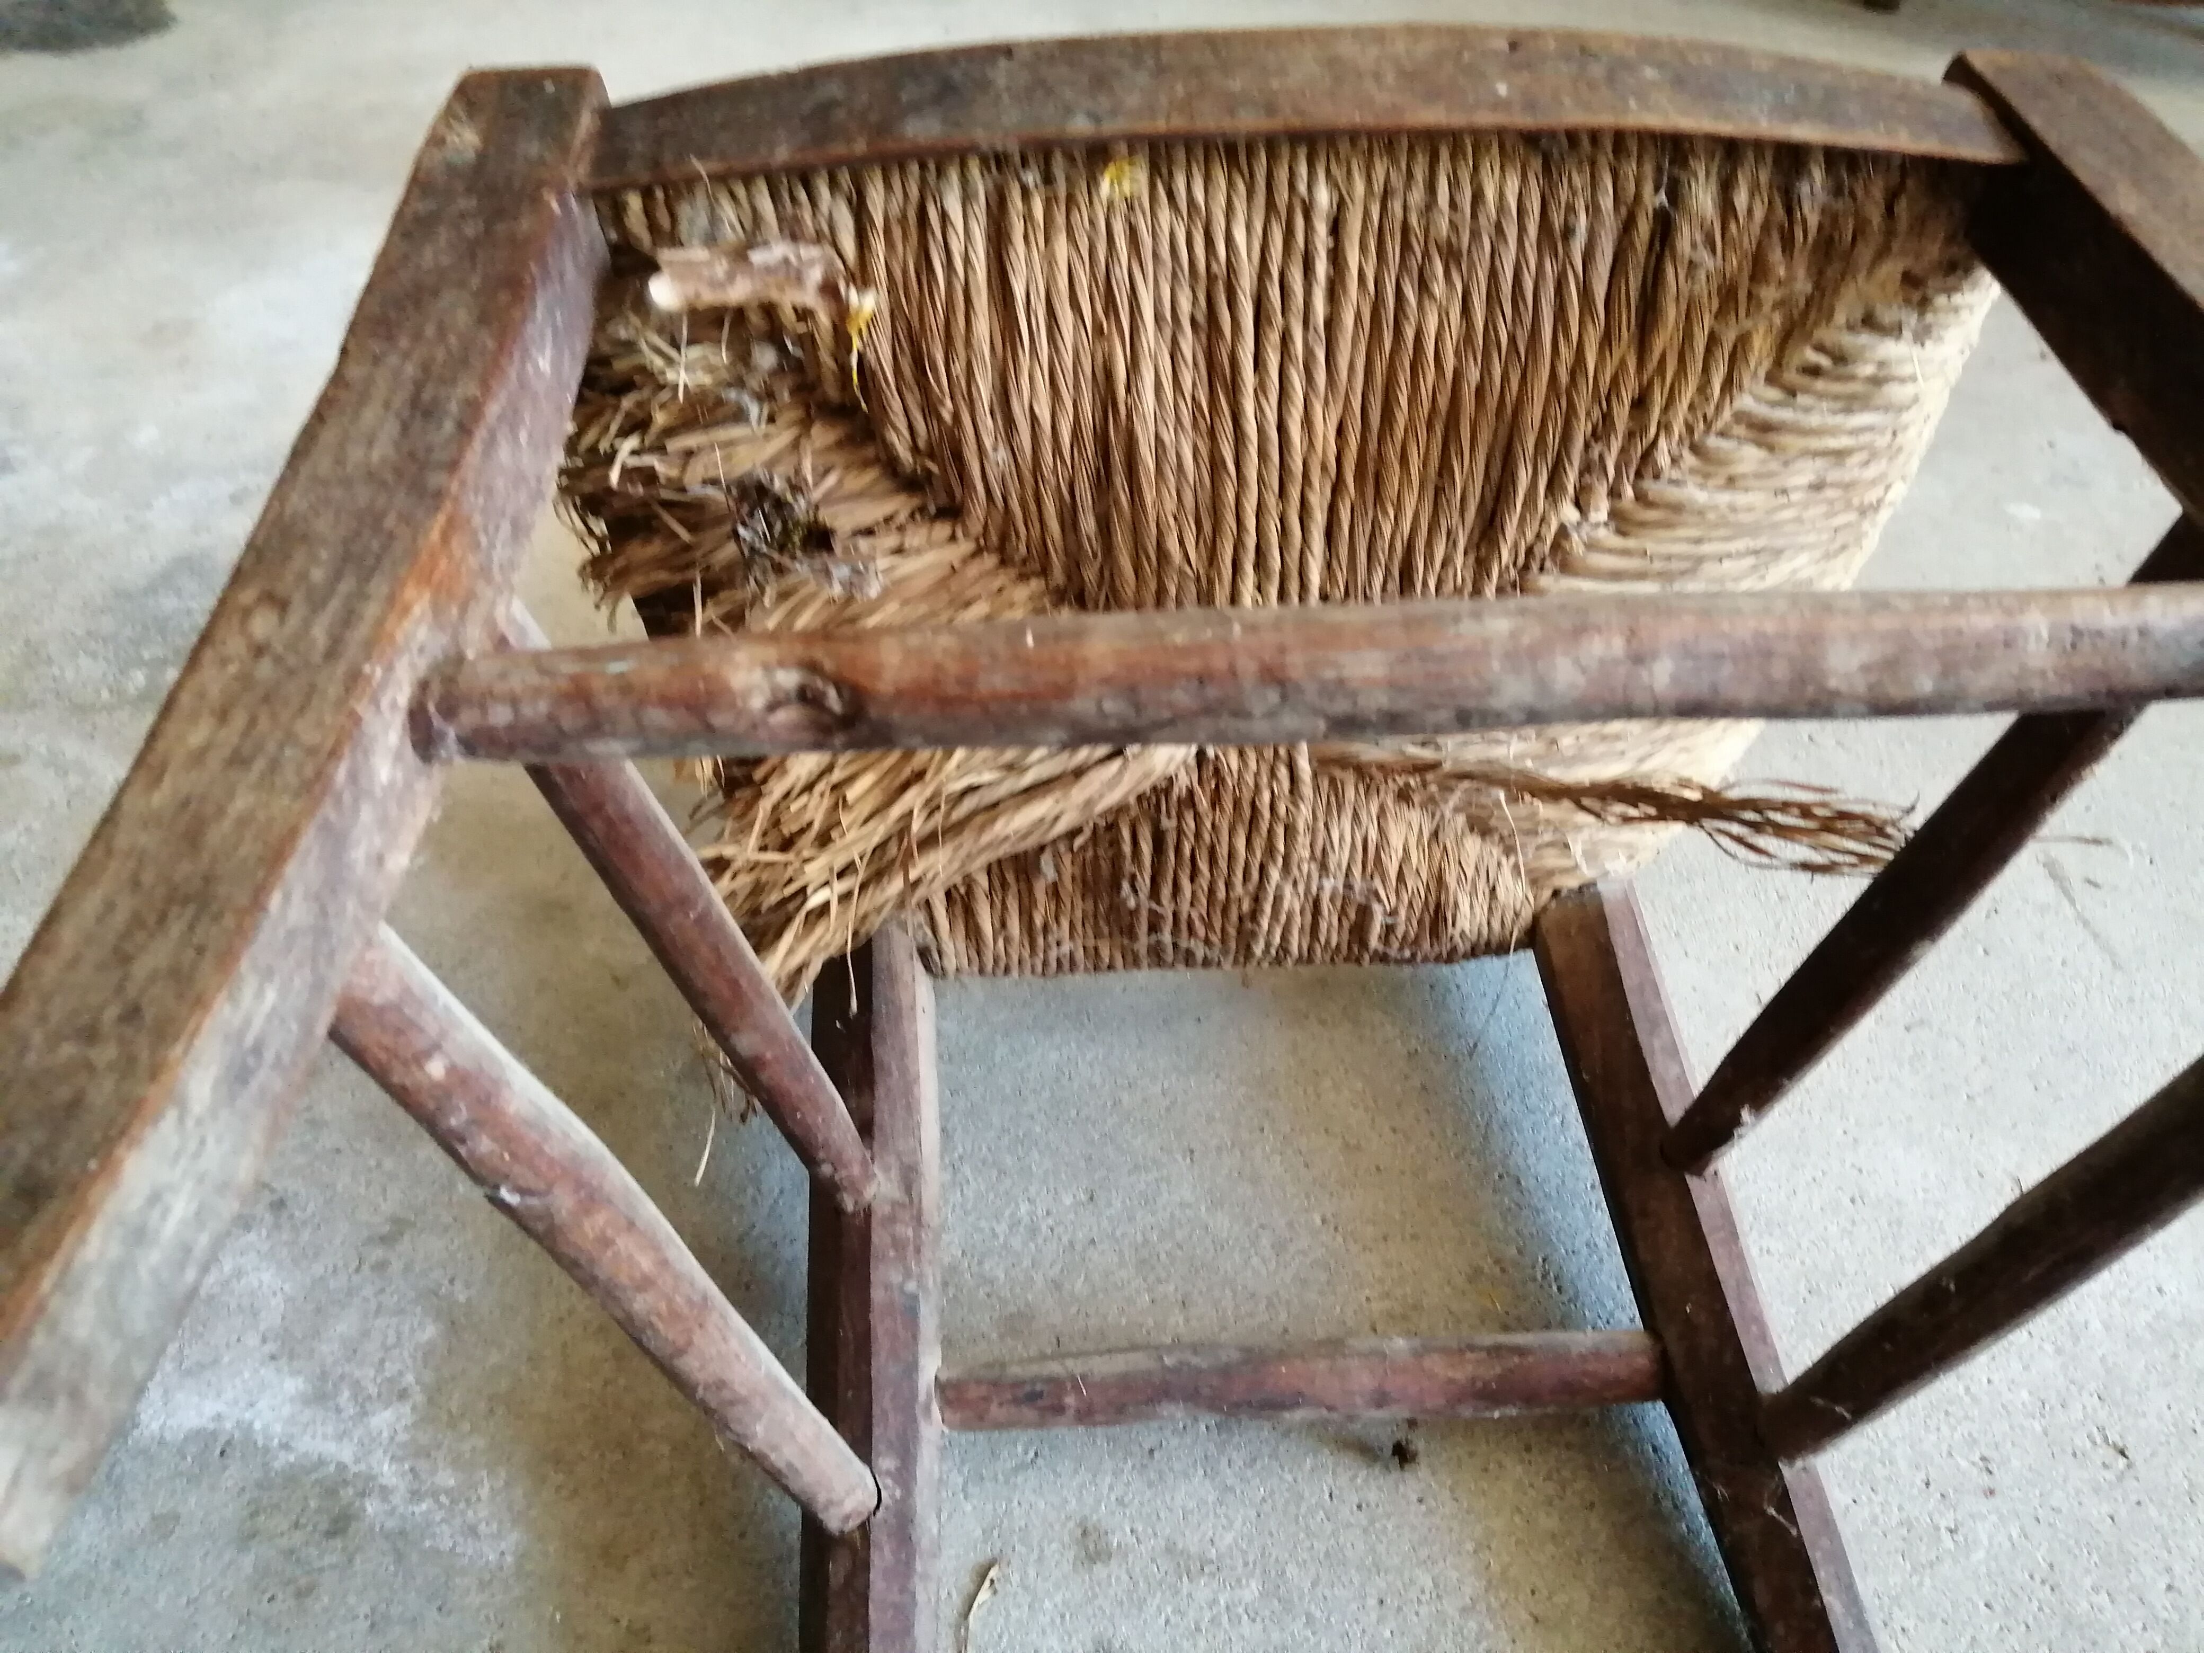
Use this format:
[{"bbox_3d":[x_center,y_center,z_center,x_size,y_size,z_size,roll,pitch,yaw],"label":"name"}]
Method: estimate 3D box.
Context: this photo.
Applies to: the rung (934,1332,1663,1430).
[{"bbox_3d":[0.064,0.181,0.539,0.245,0.024,0.025,-2,43,-3],"label":"rung"}]

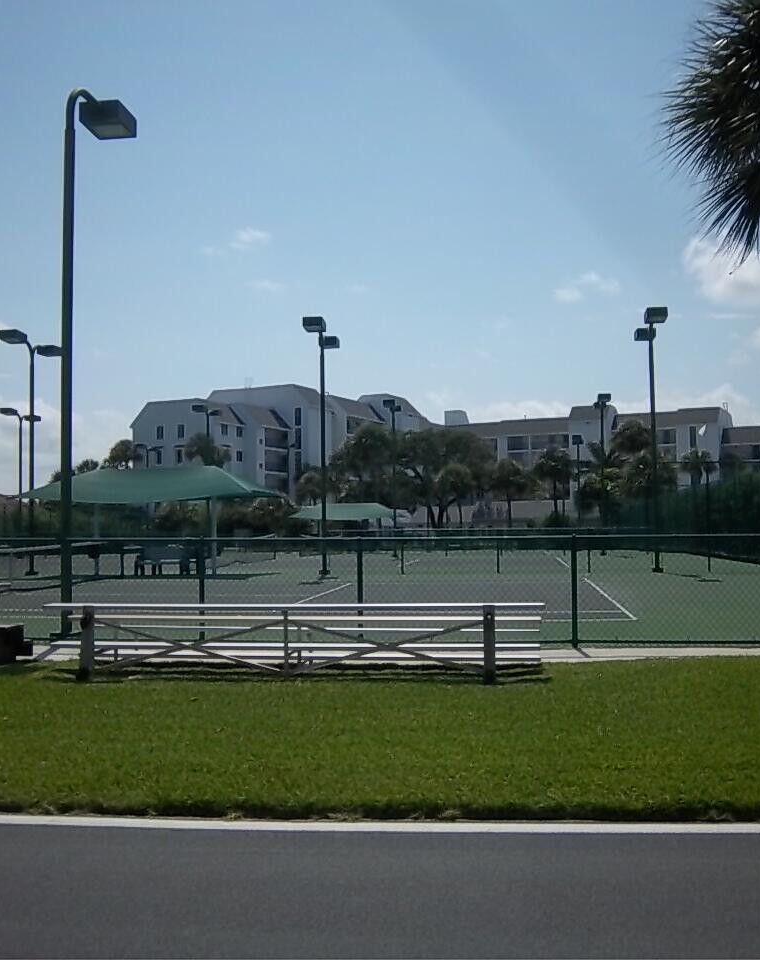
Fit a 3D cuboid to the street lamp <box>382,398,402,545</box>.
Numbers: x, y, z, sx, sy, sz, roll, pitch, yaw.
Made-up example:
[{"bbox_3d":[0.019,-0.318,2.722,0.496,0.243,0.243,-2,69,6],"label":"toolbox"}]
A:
[{"bbox_3d":[0.650,-0.114,46.368,0.550,7.120,2.900,-1,-3,8],"label":"street lamp"}]

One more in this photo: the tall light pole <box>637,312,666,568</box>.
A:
[{"bbox_3d":[7.504,-1.030,28.333,0.550,7.120,2.900,-1,-3,8],"label":"tall light pole"}]

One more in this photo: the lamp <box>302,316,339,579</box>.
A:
[{"bbox_3d":[-1.605,-0.866,29.535,0.550,7.120,2.900,-1,-3,8],"label":"lamp"}]

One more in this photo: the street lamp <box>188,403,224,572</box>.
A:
[{"bbox_3d":[-7.881,0.058,47.897,0.550,7.120,2.900,-1,-3,8],"label":"street lamp"}]

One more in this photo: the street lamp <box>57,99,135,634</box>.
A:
[{"bbox_3d":[-3.835,-1.583,13.808,0.550,7.150,1.600,-1,-3,8],"label":"street lamp"}]

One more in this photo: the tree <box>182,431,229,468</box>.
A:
[{"bbox_3d":[-12.787,0.843,76.383,3.500,8.300,3.500,-1,-3,8],"label":"tree"}]

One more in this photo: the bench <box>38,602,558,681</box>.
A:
[{"bbox_3d":[-0.767,1.496,9.961,4.570,0.700,1.550,-1,-3,8],"label":"bench"}]

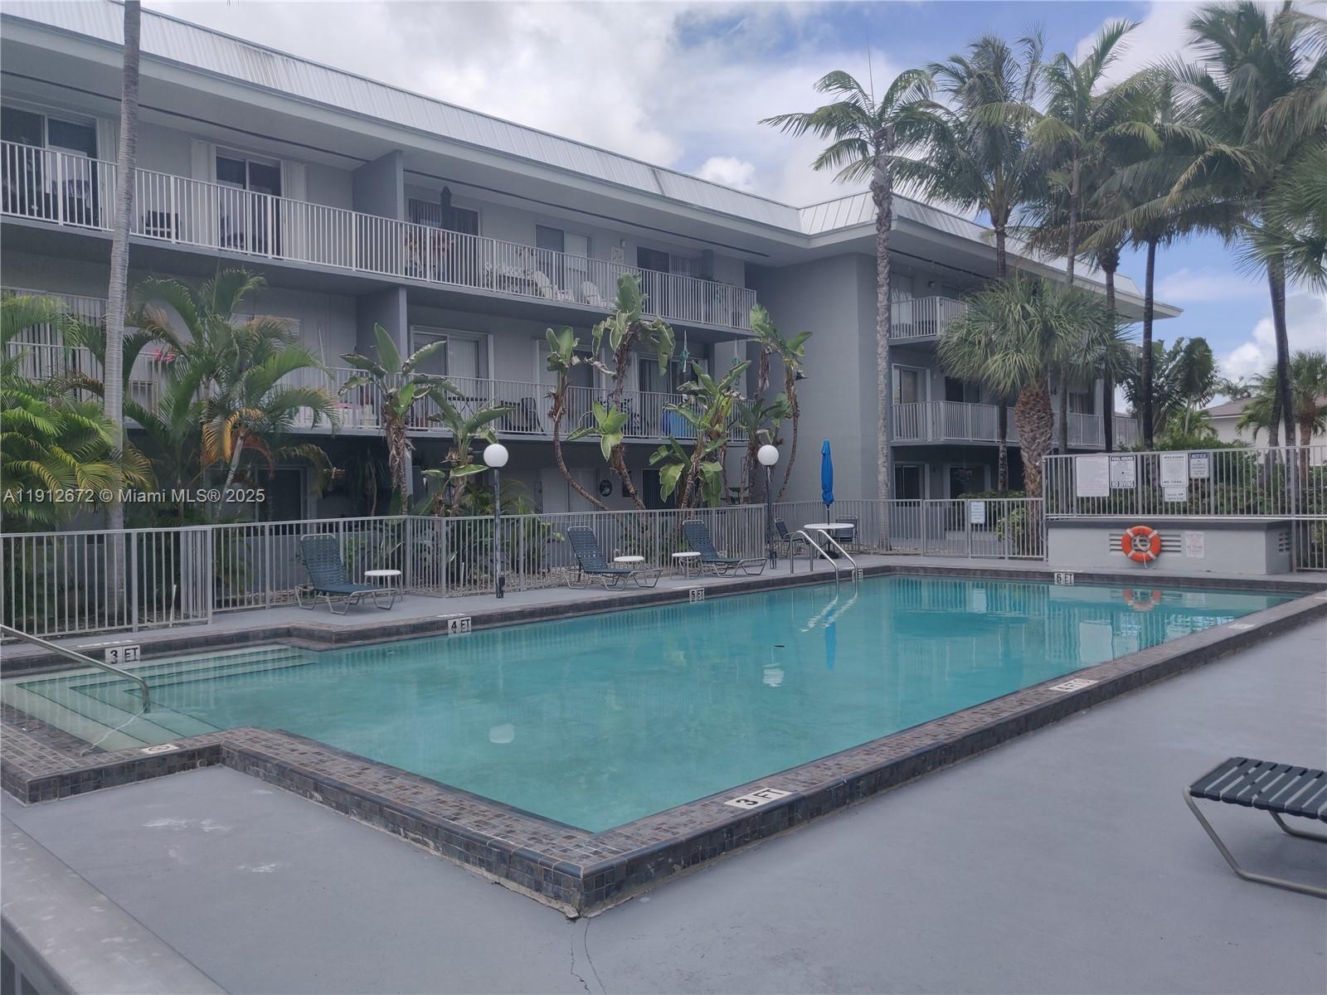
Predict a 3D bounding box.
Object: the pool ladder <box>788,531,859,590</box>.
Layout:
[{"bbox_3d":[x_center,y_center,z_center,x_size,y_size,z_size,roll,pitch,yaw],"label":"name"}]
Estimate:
[{"bbox_3d":[2.803,1.093,16.770,0.610,1.000,1.020,-1,0,-44],"label":"pool ladder"}]

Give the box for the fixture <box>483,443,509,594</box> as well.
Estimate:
[{"bbox_3d":[-2.426,0.344,14.050,0.365,2.260,0.365,-1,0,0],"label":"fixture"}]

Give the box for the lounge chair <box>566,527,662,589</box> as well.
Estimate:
[{"bbox_3d":[-0.807,0.952,15.046,1.470,0.950,0.700,-1,0,40],"label":"lounge chair"}]

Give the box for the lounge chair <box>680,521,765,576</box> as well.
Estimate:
[{"bbox_3d":[1.040,0.907,16.948,1.470,0.950,0.700,-1,0,44],"label":"lounge chair"}]

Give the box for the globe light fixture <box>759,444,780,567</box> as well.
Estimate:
[{"bbox_3d":[1.987,0.176,17.750,0.375,2.290,0.375,-1,0,0],"label":"globe light fixture"}]

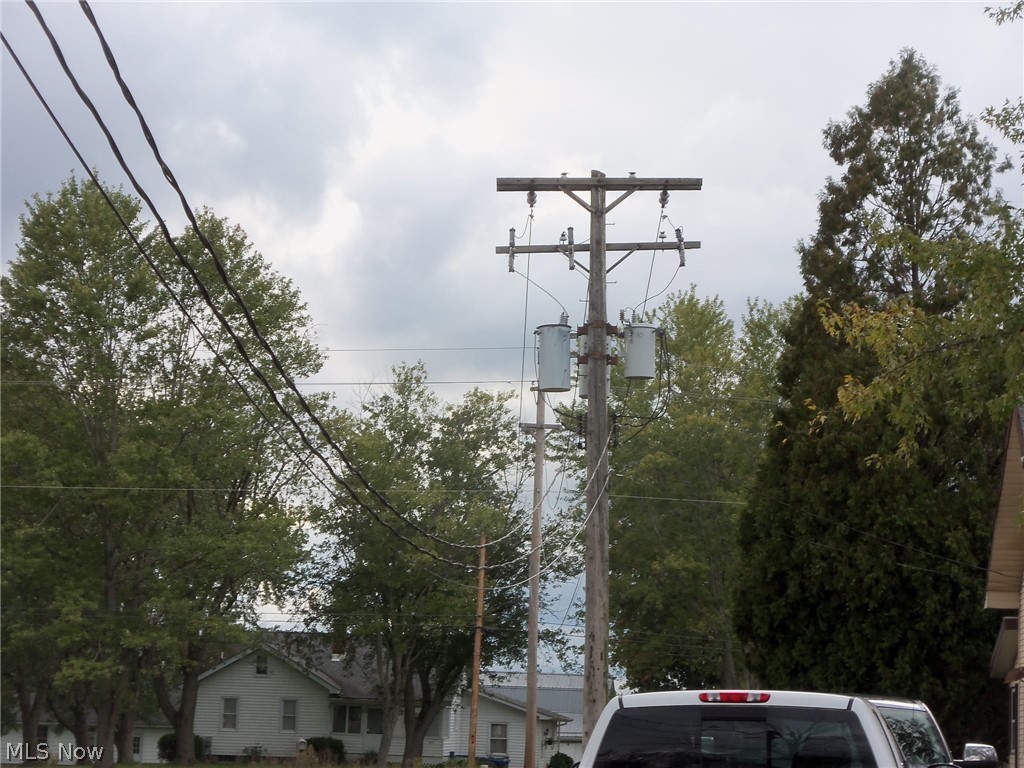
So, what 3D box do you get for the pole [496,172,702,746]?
[{"bbox_3d":[1.263,1.706,44.621,3.020,9.657,1.100,0,-6,0],"label":"pole"}]

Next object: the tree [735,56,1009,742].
[{"bbox_3d":[6.922,0.770,54.748,5.900,13.773,5.800,0,-6,0],"label":"tree"}]

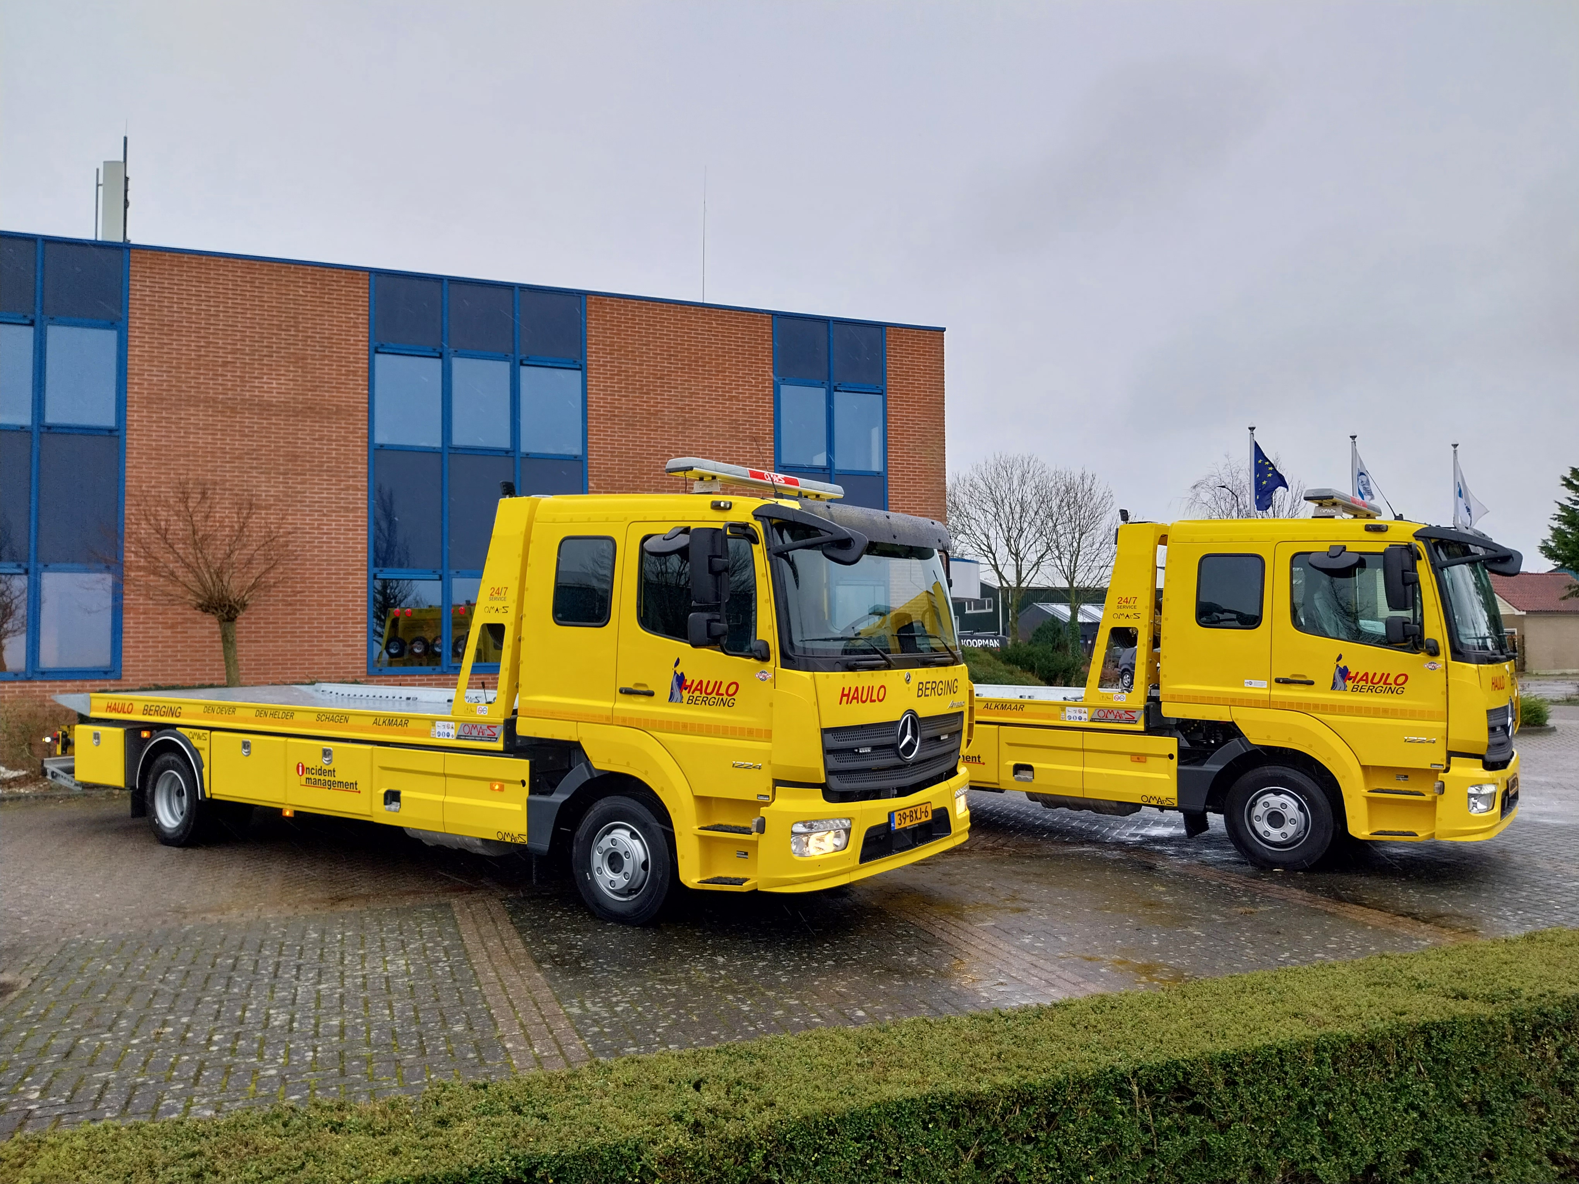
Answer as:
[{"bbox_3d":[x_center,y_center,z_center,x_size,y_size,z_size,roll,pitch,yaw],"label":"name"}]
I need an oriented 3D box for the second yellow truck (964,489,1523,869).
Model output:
[{"bbox_3d":[2.105,0.759,11.548,8.630,2.880,2.500,-2,-3,36],"label":"second yellow truck"}]

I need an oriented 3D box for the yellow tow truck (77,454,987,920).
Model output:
[{"bbox_3d":[-2.762,0.699,9.802,8.630,2.880,2.500,-2,-3,33],"label":"yellow tow truck"}]

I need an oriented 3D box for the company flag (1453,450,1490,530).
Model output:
[{"bbox_3d":[15.703,-2.314,27.300,0.830,1.800,0.500,-1,-3,30],"label":"company flag"}]

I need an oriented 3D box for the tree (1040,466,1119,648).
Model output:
[{"bbox_3d":[9.222,-0.363,38.144,3.200,7.214,3.100,-1,-2,14],"label":"tree"}]

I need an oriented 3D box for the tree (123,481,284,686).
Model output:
[{"bbox_3d":[-7.506,0.468,15.276,2.100,3.795,2.000,1,-3,-26],"label":"tree"}]

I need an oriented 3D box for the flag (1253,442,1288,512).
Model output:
[{"bbox_3d":[10.344,-2.467,25.500,0.800,1.520,0.450,-1,-2,22],"label":"flag"}]

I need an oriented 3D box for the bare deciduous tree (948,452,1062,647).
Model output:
[{"bbox_3d":[6.929,-0.597,38.153,3.900,7.693,3.700,-1,-2,10],"label":"bare deciduous tree"}]

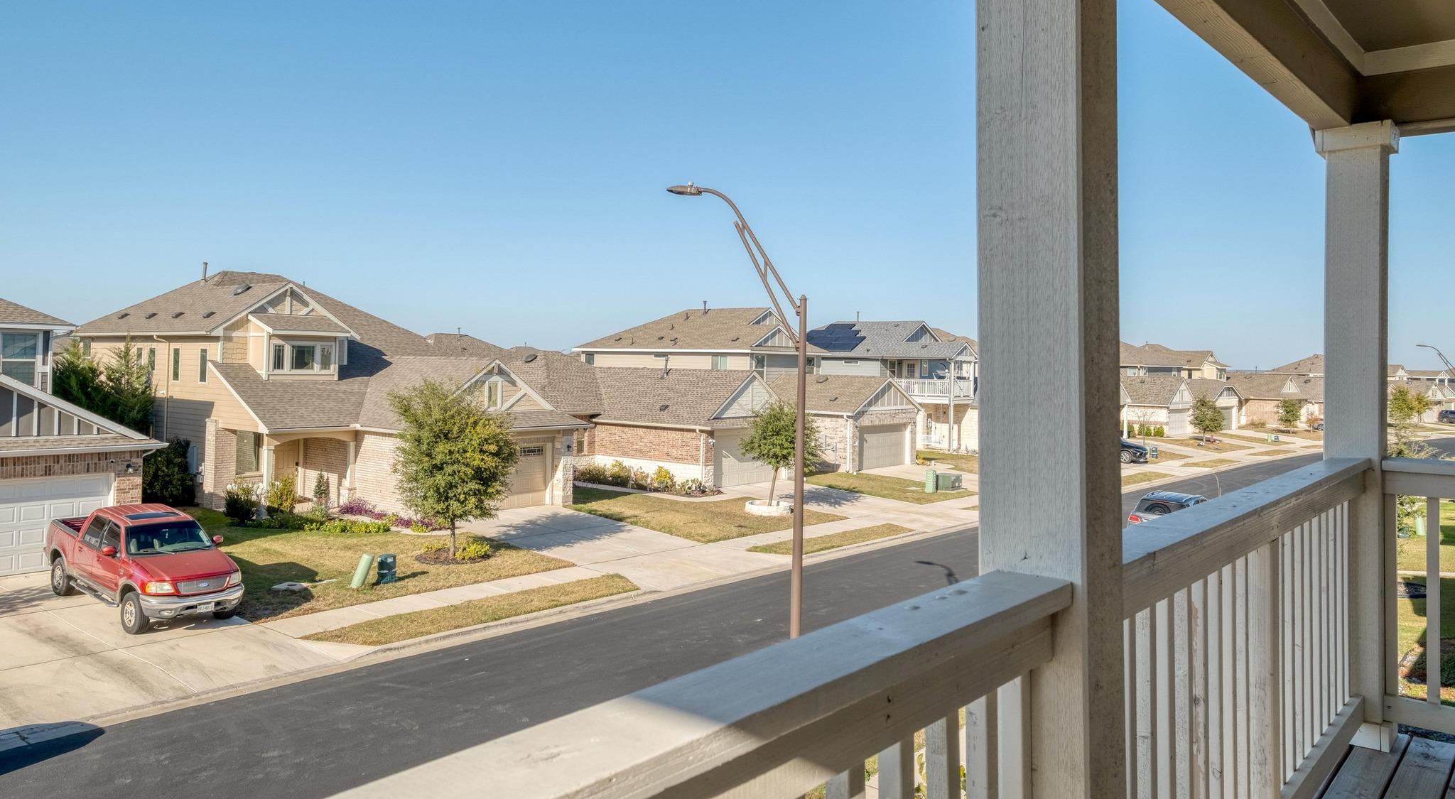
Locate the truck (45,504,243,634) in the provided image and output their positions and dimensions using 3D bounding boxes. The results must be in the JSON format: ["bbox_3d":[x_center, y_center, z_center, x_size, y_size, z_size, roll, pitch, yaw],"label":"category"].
[{"bbox_3d":[-12.250,3.370,20.360,5.700,1.920,1.990,5,3,38],"label":"truck"}]

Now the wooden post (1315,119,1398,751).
[{"bbox_3d":[2.310,0.132,3.560,0.217,2.220,0.217,0,2,42],"label":"wooden post"}]

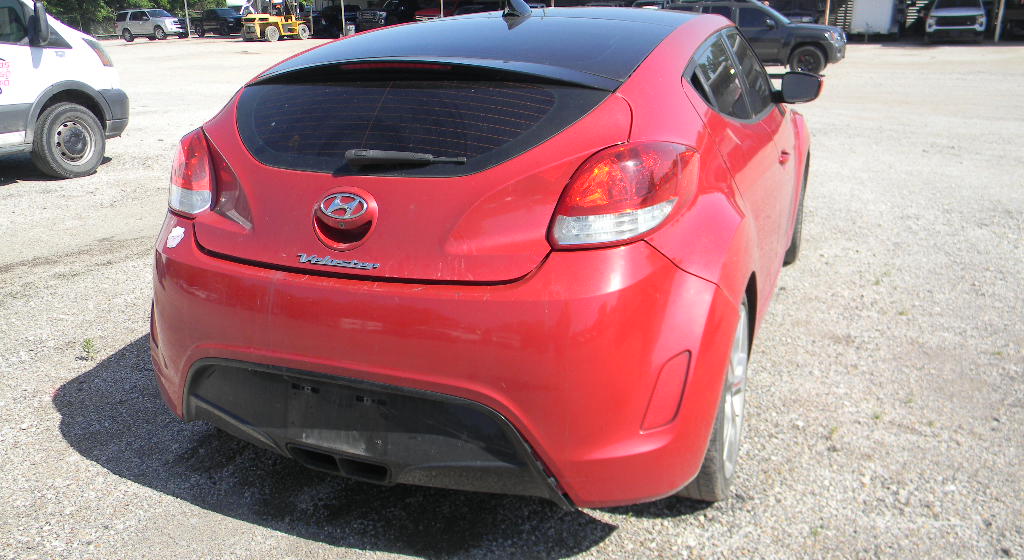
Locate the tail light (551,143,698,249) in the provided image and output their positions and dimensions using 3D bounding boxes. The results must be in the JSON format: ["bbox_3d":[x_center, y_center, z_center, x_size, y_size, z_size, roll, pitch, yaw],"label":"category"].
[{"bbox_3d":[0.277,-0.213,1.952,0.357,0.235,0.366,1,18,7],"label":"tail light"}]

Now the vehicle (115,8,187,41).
[{"bbox_3d":[-25.400,-18.050,58.500,5.150,1.950,1.980,4,18,16],"label":"vehicle"}]

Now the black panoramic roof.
[{"bbox_3d":[0.032,-0.845,2.921,1.140,0.230,1.780,6,19,21],"label":"black panoramic roof"}]

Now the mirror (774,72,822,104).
[{"bbox_3d":[1.342,-0.887,3.858,0.230,0.150,0.140,6,19,21],"label":"mirror"}]

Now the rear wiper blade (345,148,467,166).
[{"bbox_3d":[-0.264,-0.289,1.997,0.330,0.045,0.055,6,19,21],"label":"rear wiper blade"}]

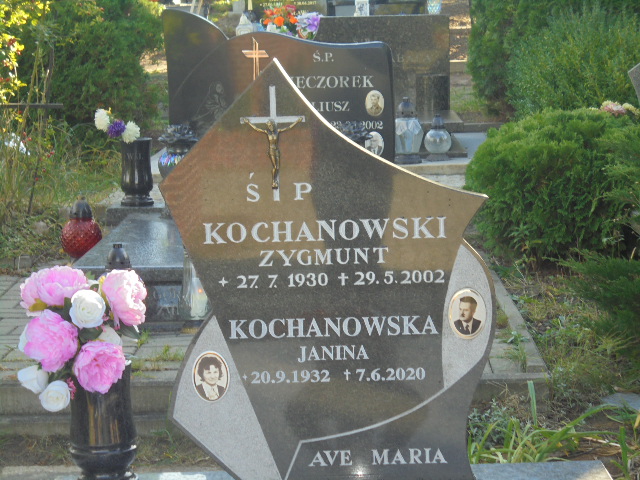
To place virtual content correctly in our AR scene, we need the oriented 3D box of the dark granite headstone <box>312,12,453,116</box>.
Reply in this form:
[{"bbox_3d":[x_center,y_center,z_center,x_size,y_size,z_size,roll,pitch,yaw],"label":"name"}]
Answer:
[{"bbox_3d":[0.264,-1.046,10.300,1.030,0.580,0.100,-2,8,1],"label":"dark granite headstone"}]

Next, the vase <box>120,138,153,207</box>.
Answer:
[{"bbox_3d":[-0.824,-0.303,7.800,0.150,0.305,0.150,-2,8,1],"label":"vase"}]

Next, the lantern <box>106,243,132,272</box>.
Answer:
[{"bbox_3d":[-0.702,0.160,6.100,0.150,0.300,0.150,-2,8,1],"label":"lantern"}]

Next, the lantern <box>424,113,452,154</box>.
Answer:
[{"bbox_3d":[0.583,-0.504,8.550,0.135,0.225,0.135,-2,8,1],"label":"lantern"}]

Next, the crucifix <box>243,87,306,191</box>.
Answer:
[{"bbox_3d":[-0.110,-0.231,4.070,0.152,0.265,0.035,-2,8,1],"label":"crucifix"}]

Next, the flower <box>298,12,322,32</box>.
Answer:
[{"bbox_3d":[-0.059,-1.214,9.700,0.125,0.115,0.110,-2,8,1],"label":"flower"}]

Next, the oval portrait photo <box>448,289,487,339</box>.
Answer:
[{"bbox_3d":[0.350,0.174,4.120,0.090,0.120,0.010,-2,8,1],"label":"oval portrait photo"}]

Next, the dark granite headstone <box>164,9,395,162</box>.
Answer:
[{"bbox_3d":[-0.192,-0.710,8.250,1.085,0.780,0.100,-2,8,1],"label":"dark granite headstone"}]

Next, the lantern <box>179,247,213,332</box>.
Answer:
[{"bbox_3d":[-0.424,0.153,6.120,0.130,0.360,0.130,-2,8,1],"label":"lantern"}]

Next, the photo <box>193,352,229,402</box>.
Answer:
[{"bbox_3d":[-0.260,0.327,4.130,0.090,0.120,0.010,-2,8,1],"label":"photo"}]

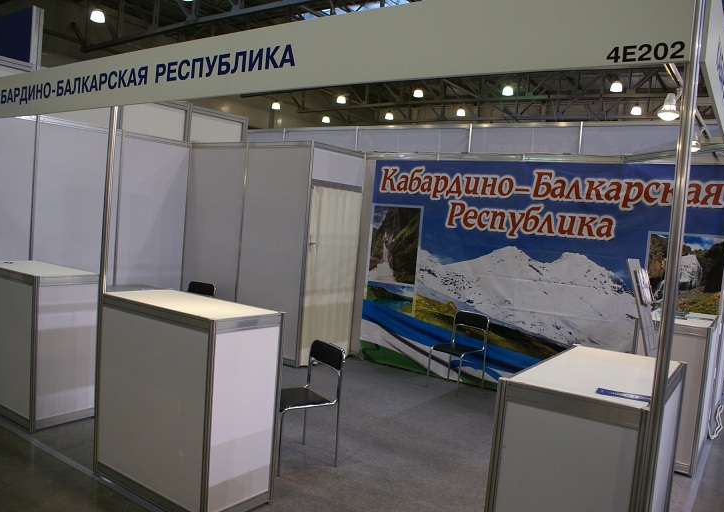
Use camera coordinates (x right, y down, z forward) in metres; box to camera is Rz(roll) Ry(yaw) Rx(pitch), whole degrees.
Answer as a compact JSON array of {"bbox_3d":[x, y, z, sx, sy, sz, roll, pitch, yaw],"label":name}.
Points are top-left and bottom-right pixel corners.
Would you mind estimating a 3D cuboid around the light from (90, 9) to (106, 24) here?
[{"bbox_3d":[-9.378,-8.524,20.500,0.500,0.520,0.500,7,4,35],"label":"light"}]

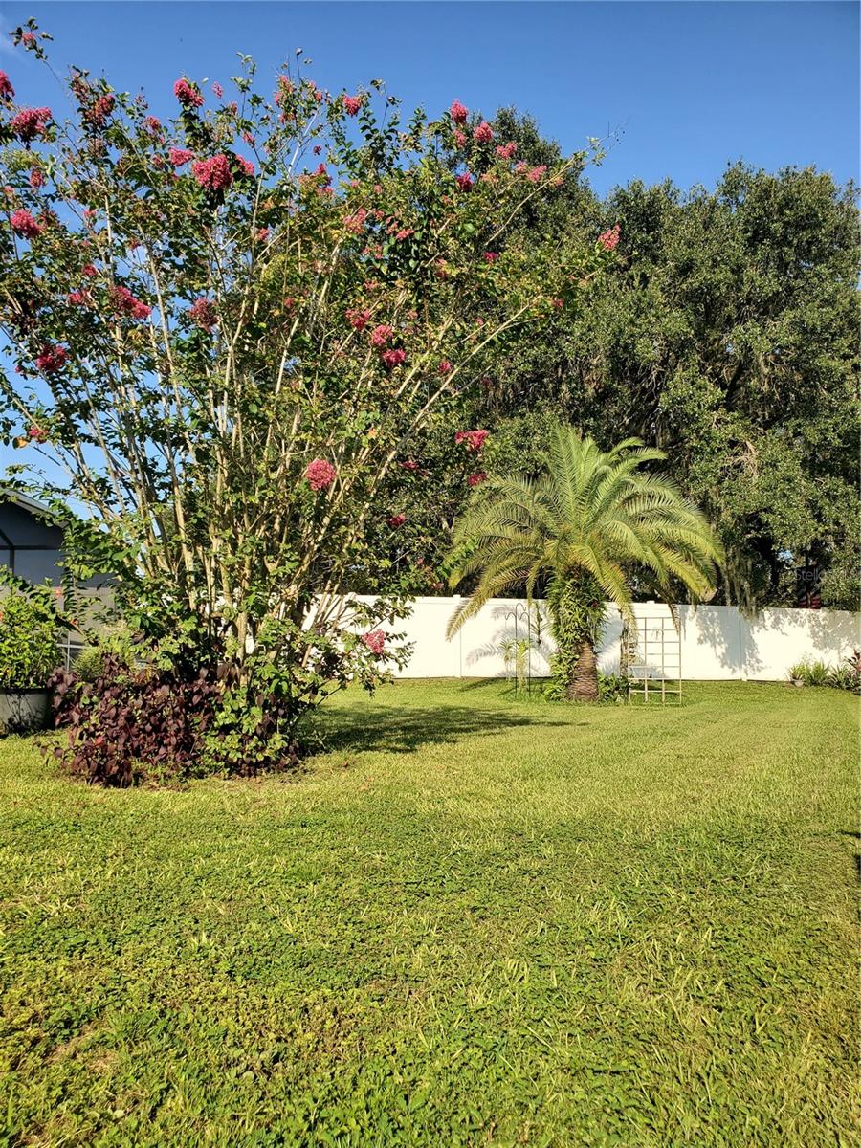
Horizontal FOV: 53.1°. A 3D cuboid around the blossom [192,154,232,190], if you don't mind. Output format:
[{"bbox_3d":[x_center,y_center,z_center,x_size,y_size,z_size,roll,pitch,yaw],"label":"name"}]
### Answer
[{"bbox_3d":[-1.876,-3.452,7.400,0.334,0.290,0.297,1,-3,-15],"label":"blossom"}]

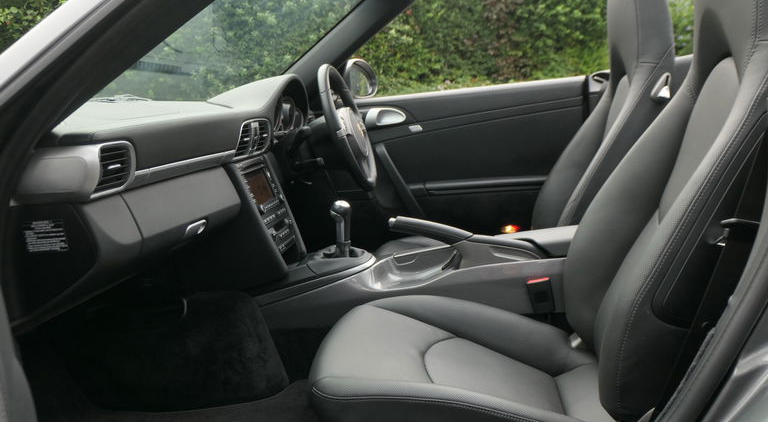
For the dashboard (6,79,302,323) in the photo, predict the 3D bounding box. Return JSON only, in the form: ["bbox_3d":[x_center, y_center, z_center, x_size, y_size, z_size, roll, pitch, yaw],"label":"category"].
[{"bbox_3d":[-0.377,-0.097,1.491,0.370,0.430,1.360,-2,12,8],"label":"dashboard"}]

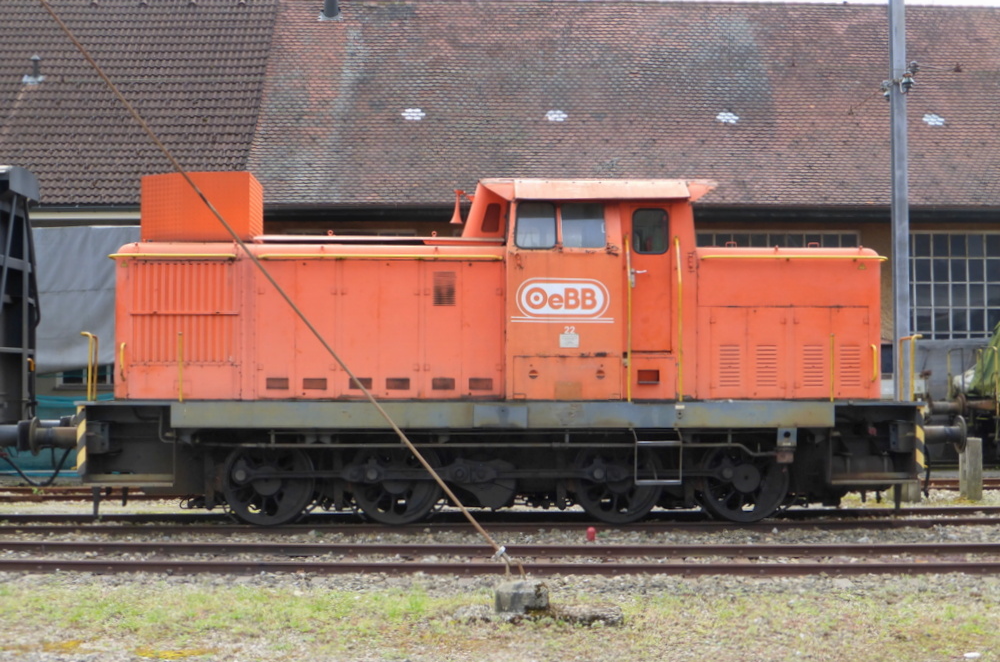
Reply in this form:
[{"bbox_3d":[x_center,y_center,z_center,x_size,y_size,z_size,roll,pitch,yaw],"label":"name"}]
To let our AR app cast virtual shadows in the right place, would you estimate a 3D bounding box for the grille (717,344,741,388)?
[{"bbox_3d":[2.691,0.414,15.604,0.268,0.511,0.030,0,-2,-2],"label":"grille"}]

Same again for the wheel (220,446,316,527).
[{"bbox_3d":[-2.718,1.757,15.622,1.120,1.120,0.160,0,-2,-2],"label":"wheel"}]

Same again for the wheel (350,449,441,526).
[{"bbox_3d":[-1.203,1.728,15.518,1.090,1.090,0.160,0,-2,-3],"label":"wheel"}]

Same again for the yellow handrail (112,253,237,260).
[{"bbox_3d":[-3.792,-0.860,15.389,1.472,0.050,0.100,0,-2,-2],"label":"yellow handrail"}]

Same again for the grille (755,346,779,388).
[{"bbox_3d":[3.131,0.414,15.618,0.255,0.499,0.030,0,-2,-3],"label":"grille"}]

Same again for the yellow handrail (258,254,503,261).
[{"bbox_3d":[-1.369,-0.853,15.359,2.816,0.055,0.140,0,-2,-3],"label":"yellow handrail"}]

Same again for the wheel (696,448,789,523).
[{"bbox_3d":[2.892,1.725,15.716,1.090,1.090,0.160,0,-2,-3],"label":"wheel"}]

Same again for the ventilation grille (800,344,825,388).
[{"bbox_3d":[3.683,0.415,15.635,0.273,0.512,0.030,0,-2,-2],"label":"ventilation grille"}]

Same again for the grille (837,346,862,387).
[{"bbox_3d":[4.121,0.415,15.649,0.273,0.512,0.030,0,-2,-2],"label":"grille"}]

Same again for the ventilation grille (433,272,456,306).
[{"bbox_3d":[-0.646,-0.482,15.466,0.267,0.408,0.030,0,-2,-3],"label":"ventilation grille"}]

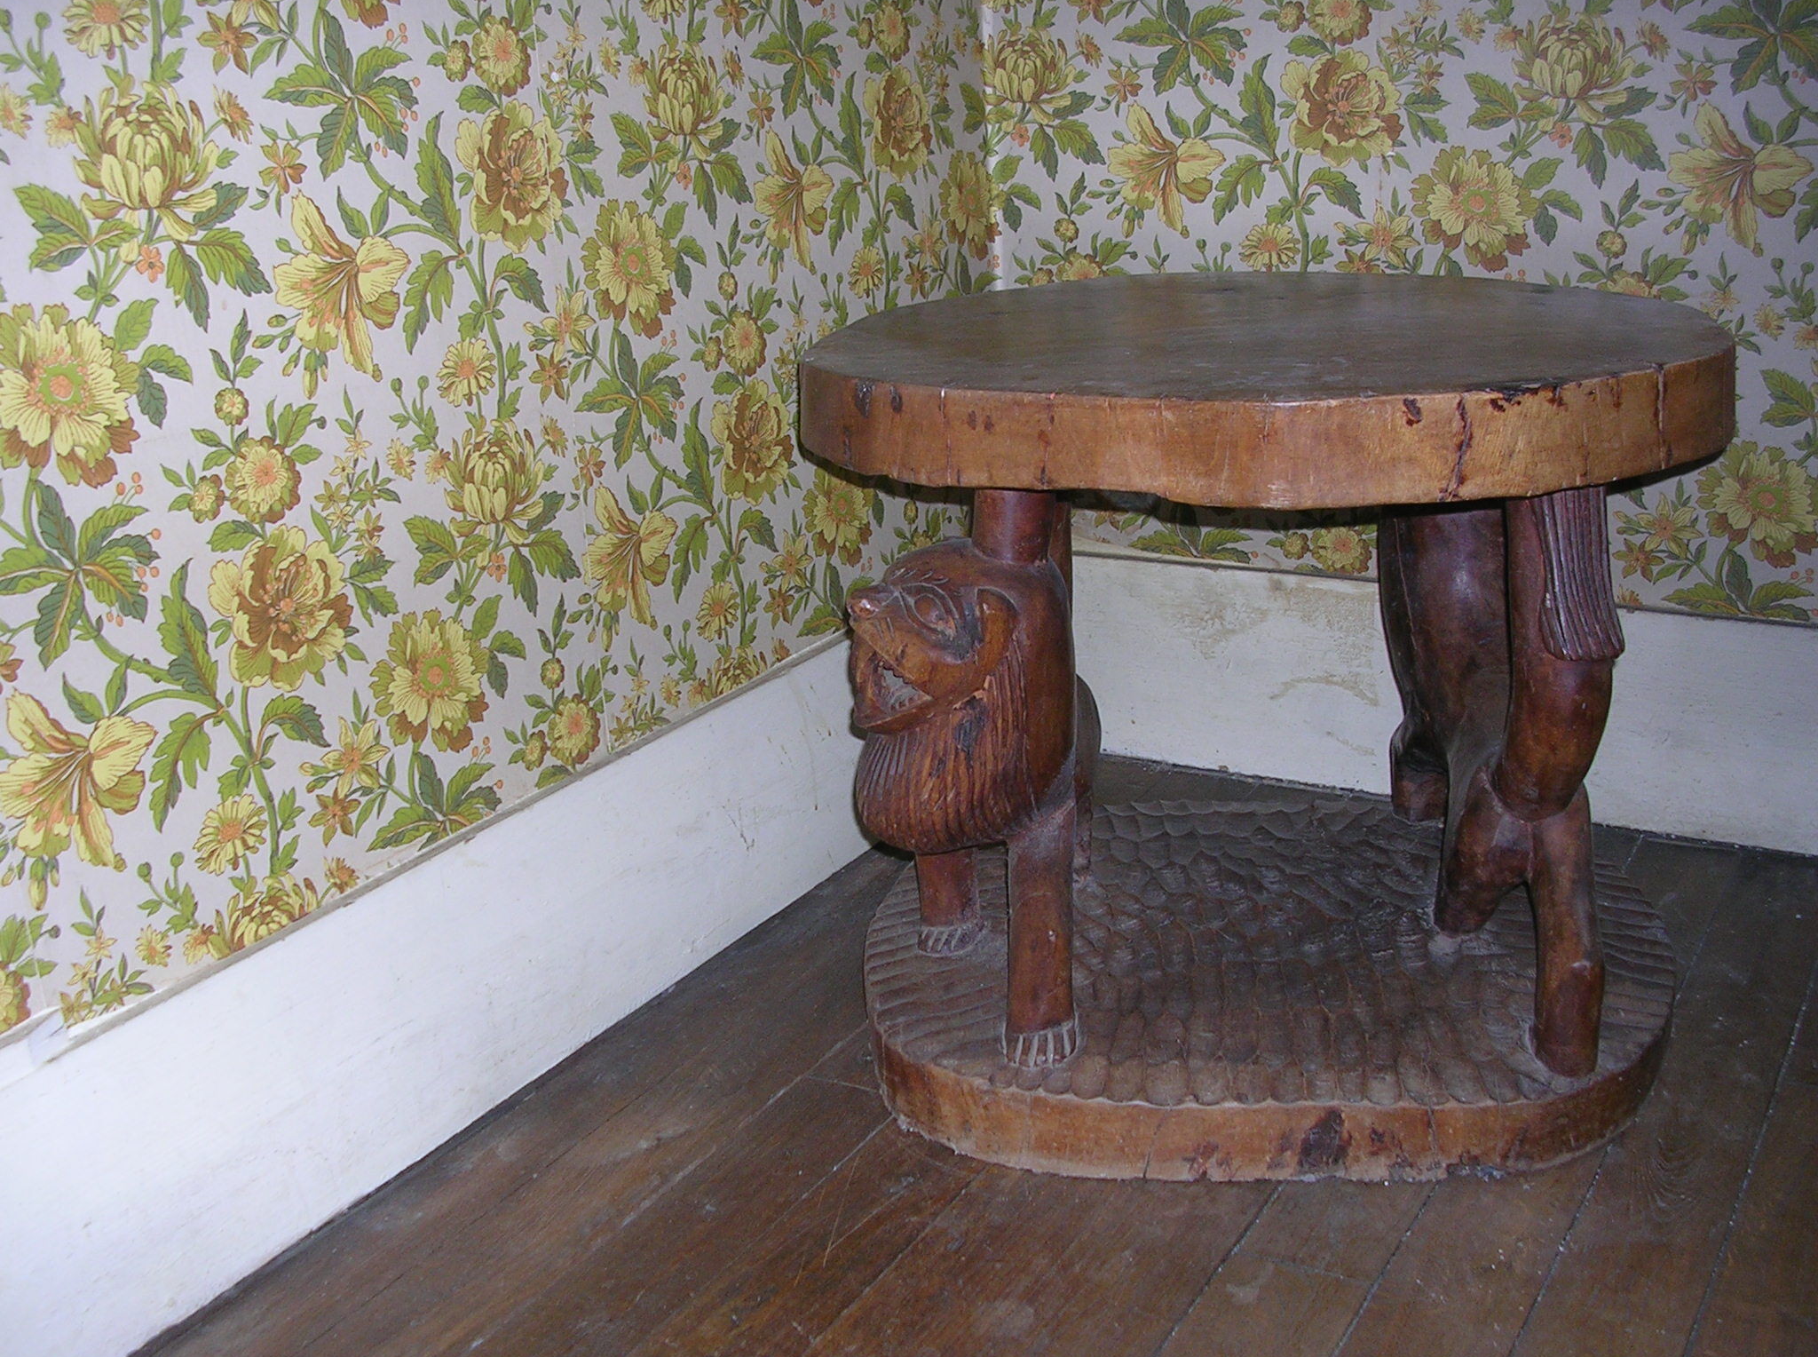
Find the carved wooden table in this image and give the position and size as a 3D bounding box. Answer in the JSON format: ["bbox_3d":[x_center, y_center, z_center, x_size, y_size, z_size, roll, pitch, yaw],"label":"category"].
[{"bbox_3d":[0.262,0.002,1.514,0.645,0.540,0.605,0,19,10],"label":"carved wooden table"}]

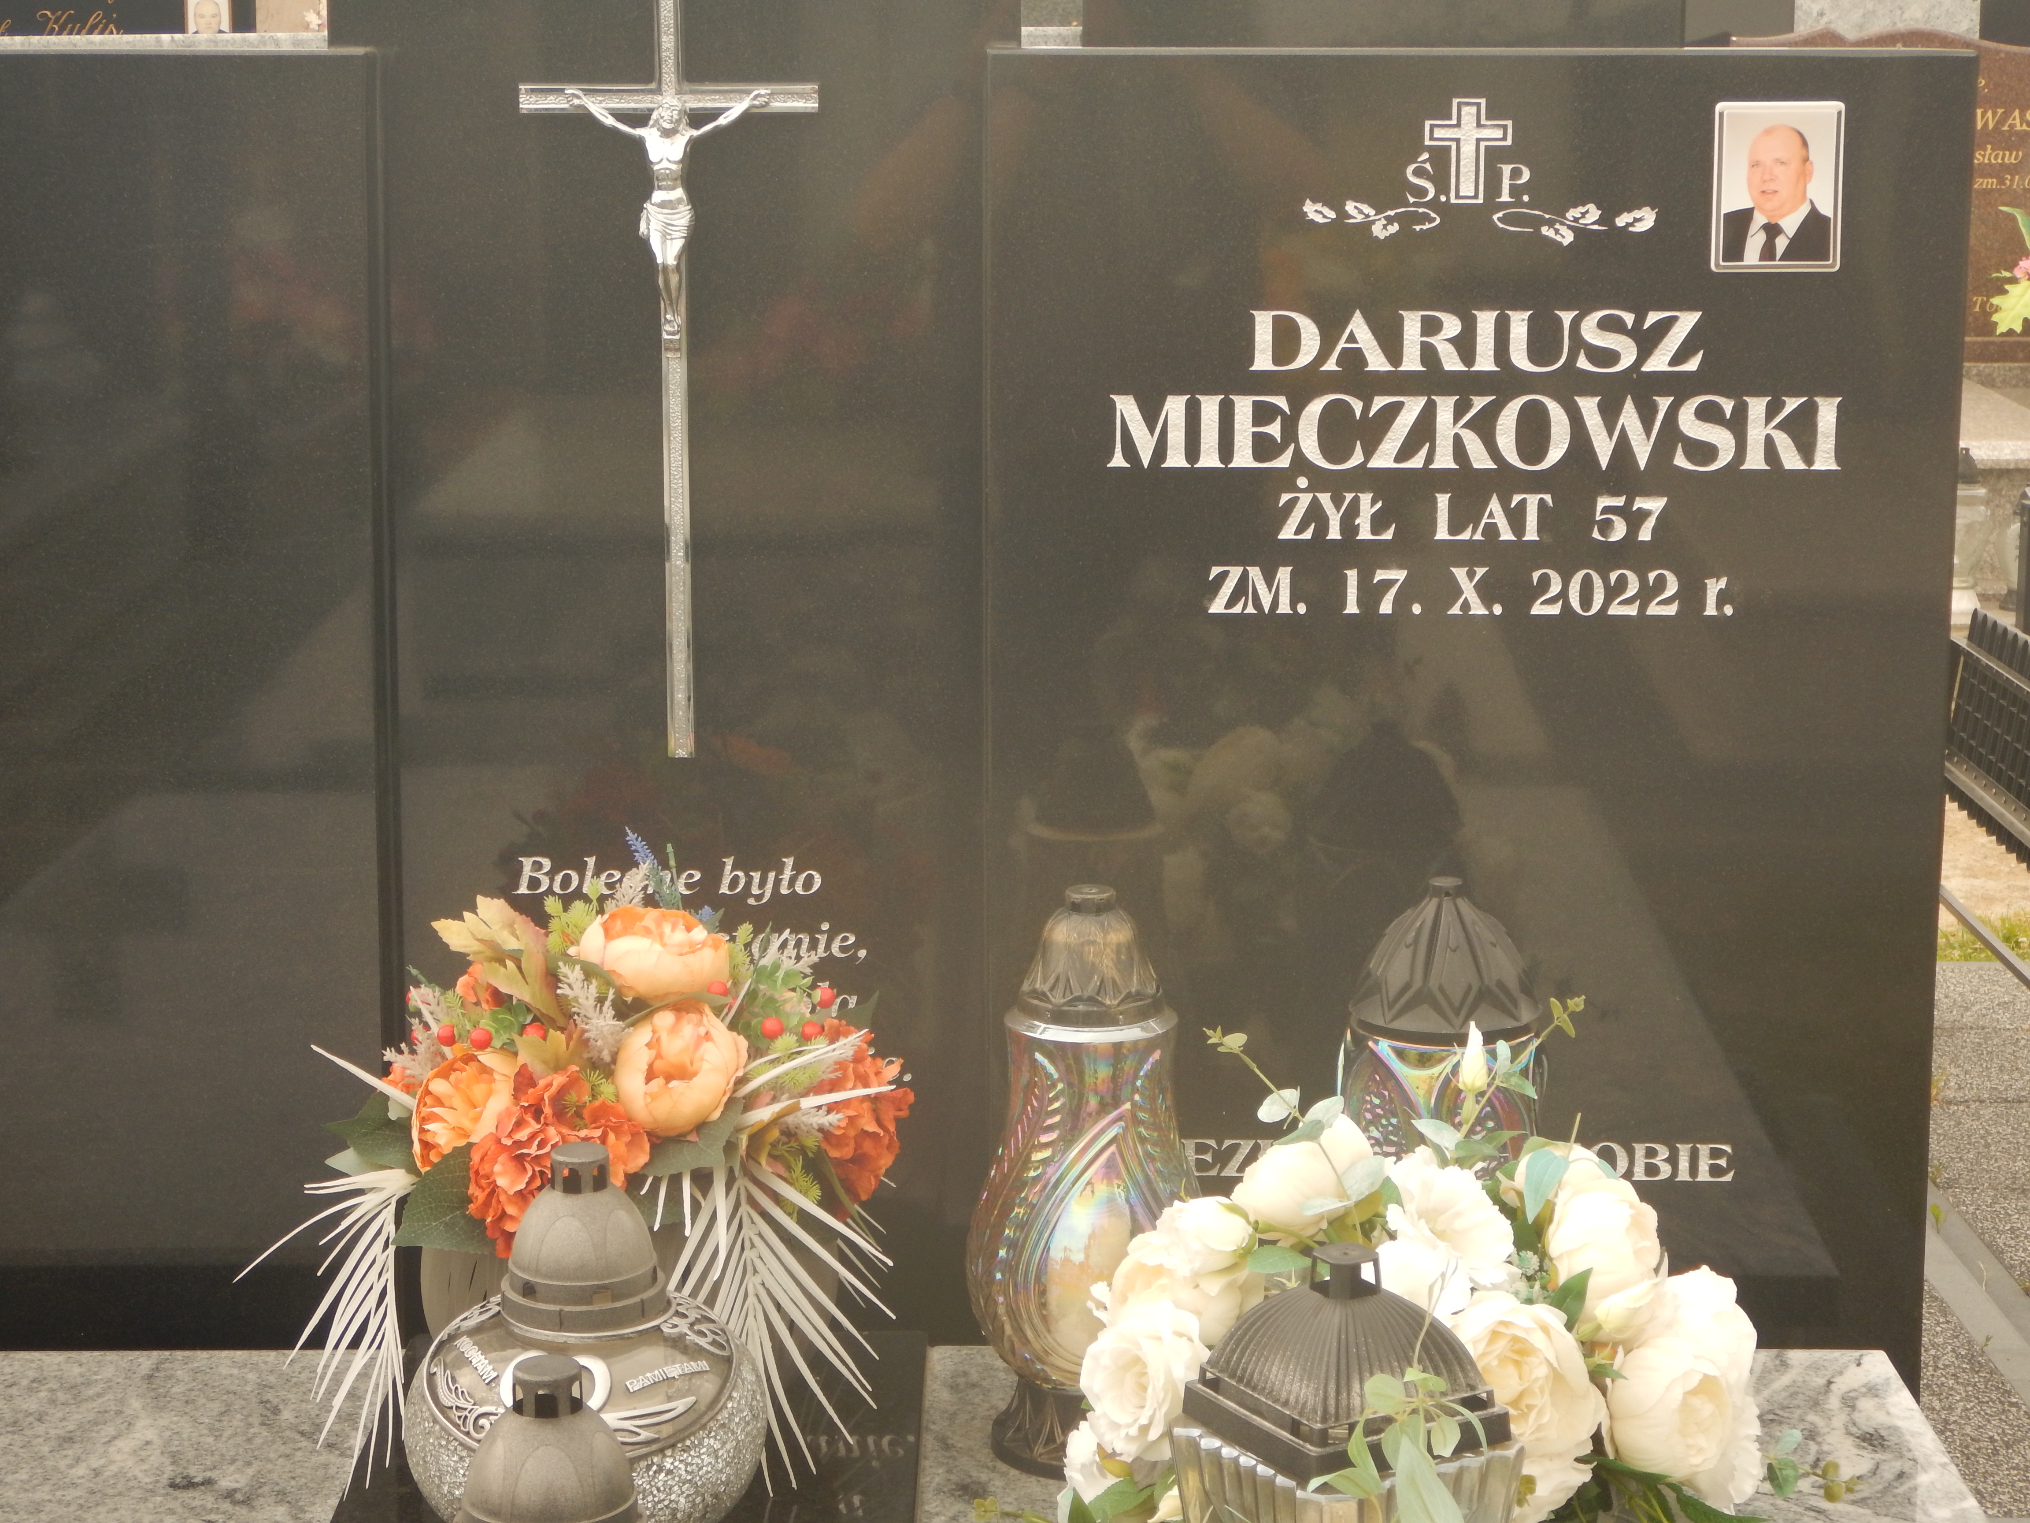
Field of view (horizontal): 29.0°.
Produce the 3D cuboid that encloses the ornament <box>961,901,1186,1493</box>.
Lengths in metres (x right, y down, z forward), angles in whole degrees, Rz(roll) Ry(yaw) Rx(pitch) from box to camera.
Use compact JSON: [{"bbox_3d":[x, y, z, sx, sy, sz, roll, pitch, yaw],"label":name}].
[{"bbox_3d":[0.050,0.276,2.621,0.162,0.387,0.162,0,12,0],"label":"ornament"}]

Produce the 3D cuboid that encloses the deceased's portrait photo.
[{"bbox_3d":[0.540,-0.407,2.778,0.091,0.120,0.012,0,11,2],"label":"deceased's portrait photo"}]

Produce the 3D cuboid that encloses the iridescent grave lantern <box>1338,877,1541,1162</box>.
[{"bbox_3d":[0.286,0.274,2.610,0.154,0.390,0.154,0,12,0],"label":"iridescent grave lantern"}]

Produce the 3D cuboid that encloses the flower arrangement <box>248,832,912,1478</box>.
[{"bbox_3d":[-0.294,0.252,2.650,0.450,0.420,0.360,0,12,0],"label":"flower arrangement"}]

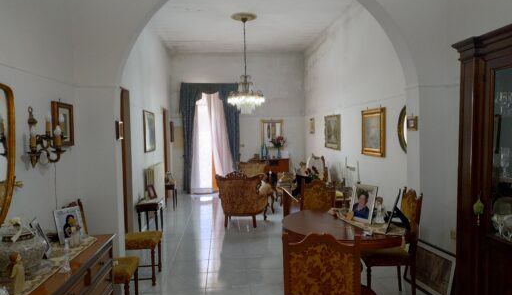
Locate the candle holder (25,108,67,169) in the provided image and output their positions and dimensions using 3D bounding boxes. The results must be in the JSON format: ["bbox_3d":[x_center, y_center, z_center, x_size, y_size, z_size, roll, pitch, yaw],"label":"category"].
[{"bbox_3d":[-1.471,-0.078,2.610,0.220,0.436,0.360,-1,3,-5],"label":"candle holder"}]

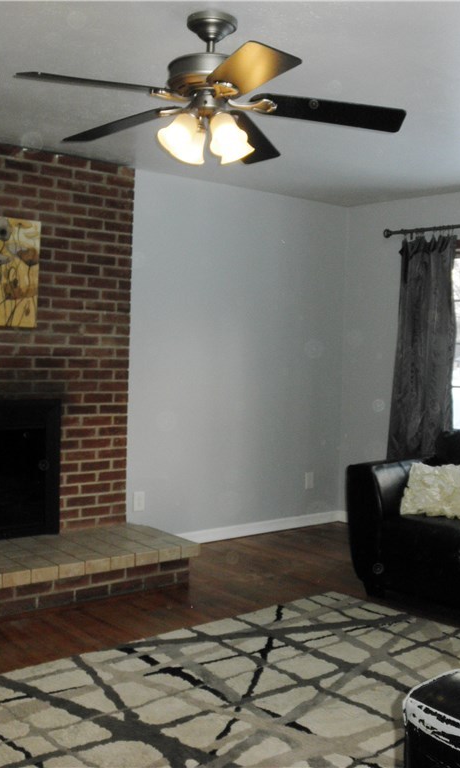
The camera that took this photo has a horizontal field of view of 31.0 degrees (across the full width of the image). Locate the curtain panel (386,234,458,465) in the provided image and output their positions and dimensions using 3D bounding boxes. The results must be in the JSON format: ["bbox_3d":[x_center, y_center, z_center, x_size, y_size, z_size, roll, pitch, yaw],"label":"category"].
[{"bbox_3d":[1.327,0.041,5.792,0.110,2.120,0.550,-1,3,-42],"label":"curtain panel"}]

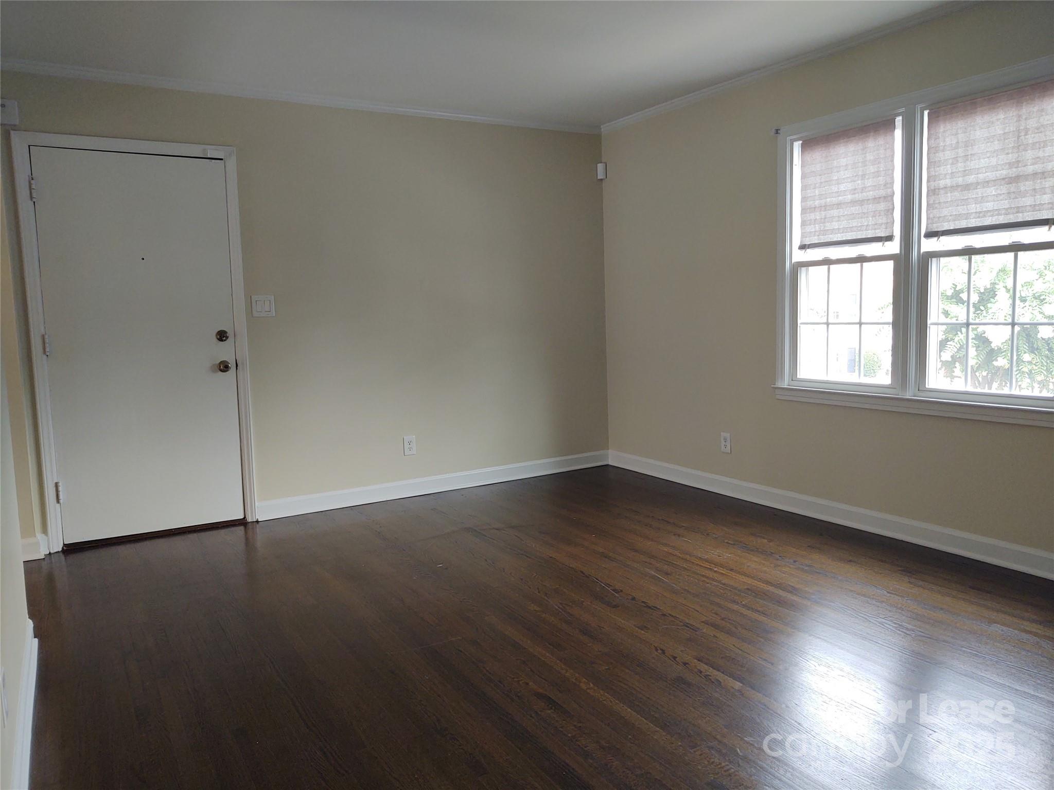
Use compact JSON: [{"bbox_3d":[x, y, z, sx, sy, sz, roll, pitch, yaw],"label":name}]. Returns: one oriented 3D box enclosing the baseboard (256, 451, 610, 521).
[{"bbox_3d":[-0.480,0.571,5.410,2.523,0.108,0.018,-5,7,-31],"label":"baseboard"}]

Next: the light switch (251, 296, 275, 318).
[{"bbox_3d":[-1.500,-0.506,4.688,0.122,0.118,0.012,-5,7,-30],"label":"light switch"}]

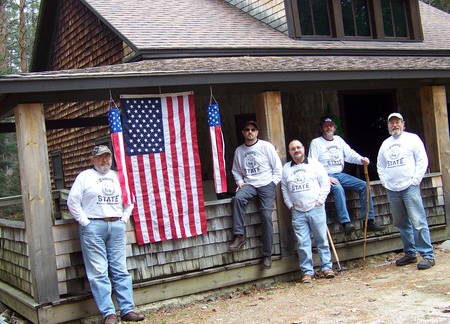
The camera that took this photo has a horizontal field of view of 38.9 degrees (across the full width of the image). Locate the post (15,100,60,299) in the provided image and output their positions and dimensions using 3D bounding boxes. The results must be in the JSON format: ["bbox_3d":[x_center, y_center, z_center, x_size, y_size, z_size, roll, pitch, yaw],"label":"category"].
[{"bbox_3d":[-1.881,0.421,6.393,0.210,1.990,0.210,-6,0,-30],"label":"post"}]

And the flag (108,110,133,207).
[{"bbox_3d":[-1.077,-0.052,6.602,0.130,1.000,0.120,-6,0,-30],"label":"flag"}]

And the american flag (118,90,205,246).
[{"bbox_3d":[-0.640,0.054,6.850,0.890,1.550,0.060,-6,0,-30],"label":"american flag"}]

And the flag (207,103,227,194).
[{"bbox_3d":[-0.090,-0.147,7.183,0.120,1.000,0.120,-6,0,0],"label":"flag"}]

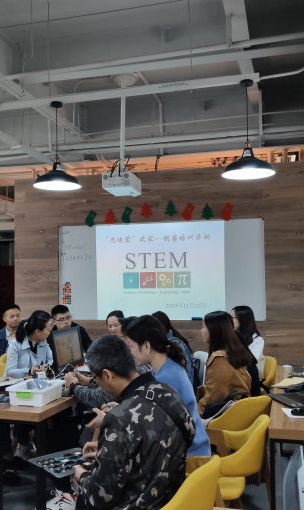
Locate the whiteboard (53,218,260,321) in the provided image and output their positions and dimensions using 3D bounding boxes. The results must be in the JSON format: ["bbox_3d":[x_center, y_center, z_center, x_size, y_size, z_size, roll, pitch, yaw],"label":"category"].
[{"bbox_3d":[0.054,0.187,6.014,2.407,1.112,0.040,-2,-3,15],"label":"whiteboard"}]

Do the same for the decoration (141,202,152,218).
[{"bbox_3d":[-0.069,-0.534,6.344,0.149,0.193,0.012,-2,-3,14],"label":"decoration"}]

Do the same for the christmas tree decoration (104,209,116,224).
[{"bbox_3d":[-0.490,-0.442,6.197,0.143,0.183,0.020,-2,-3,15],"label":"christmas tree decoration"}]

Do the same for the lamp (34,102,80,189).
[{"bbox_3d":[-0.748,-0.879,4.191,0.380,0.673,0.380,-1,-3,0],"label":"lamp"}]

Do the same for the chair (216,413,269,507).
[{"bbox_3d":[0.354,1.202,2.633,0.550,0.790,0.540,-1,-3,5],"label":"chair"}]

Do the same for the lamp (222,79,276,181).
[{"bbox_3d":[0.699,-0.925,3.865,0.387,0.690,0.387,-2,-3,15],"label":"lamp"}]

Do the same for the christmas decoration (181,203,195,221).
[{"bbox_3d":[0.430,-0.502,6.213,0.158,0.213,0.012,-2,-3,14],"label":"christmas decoration"}]

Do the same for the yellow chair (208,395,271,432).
[{"bbox_3d":[0.424,1.226,3.143,0.550,0.790,0.540,-2,-3,21],"label":"yellow chair"}]

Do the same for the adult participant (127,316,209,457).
[{"bbox_3d":[0.035,0.962,2.635,0.660,1.280,0.460,-1,-3,12],"label":"adult participant"}]

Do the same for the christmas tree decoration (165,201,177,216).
[{"bbox_3d":[0.214,-0.524,6.014,0.135,0.183,0.020,-2,-3,15],"label":"christmas tree decoration"}]

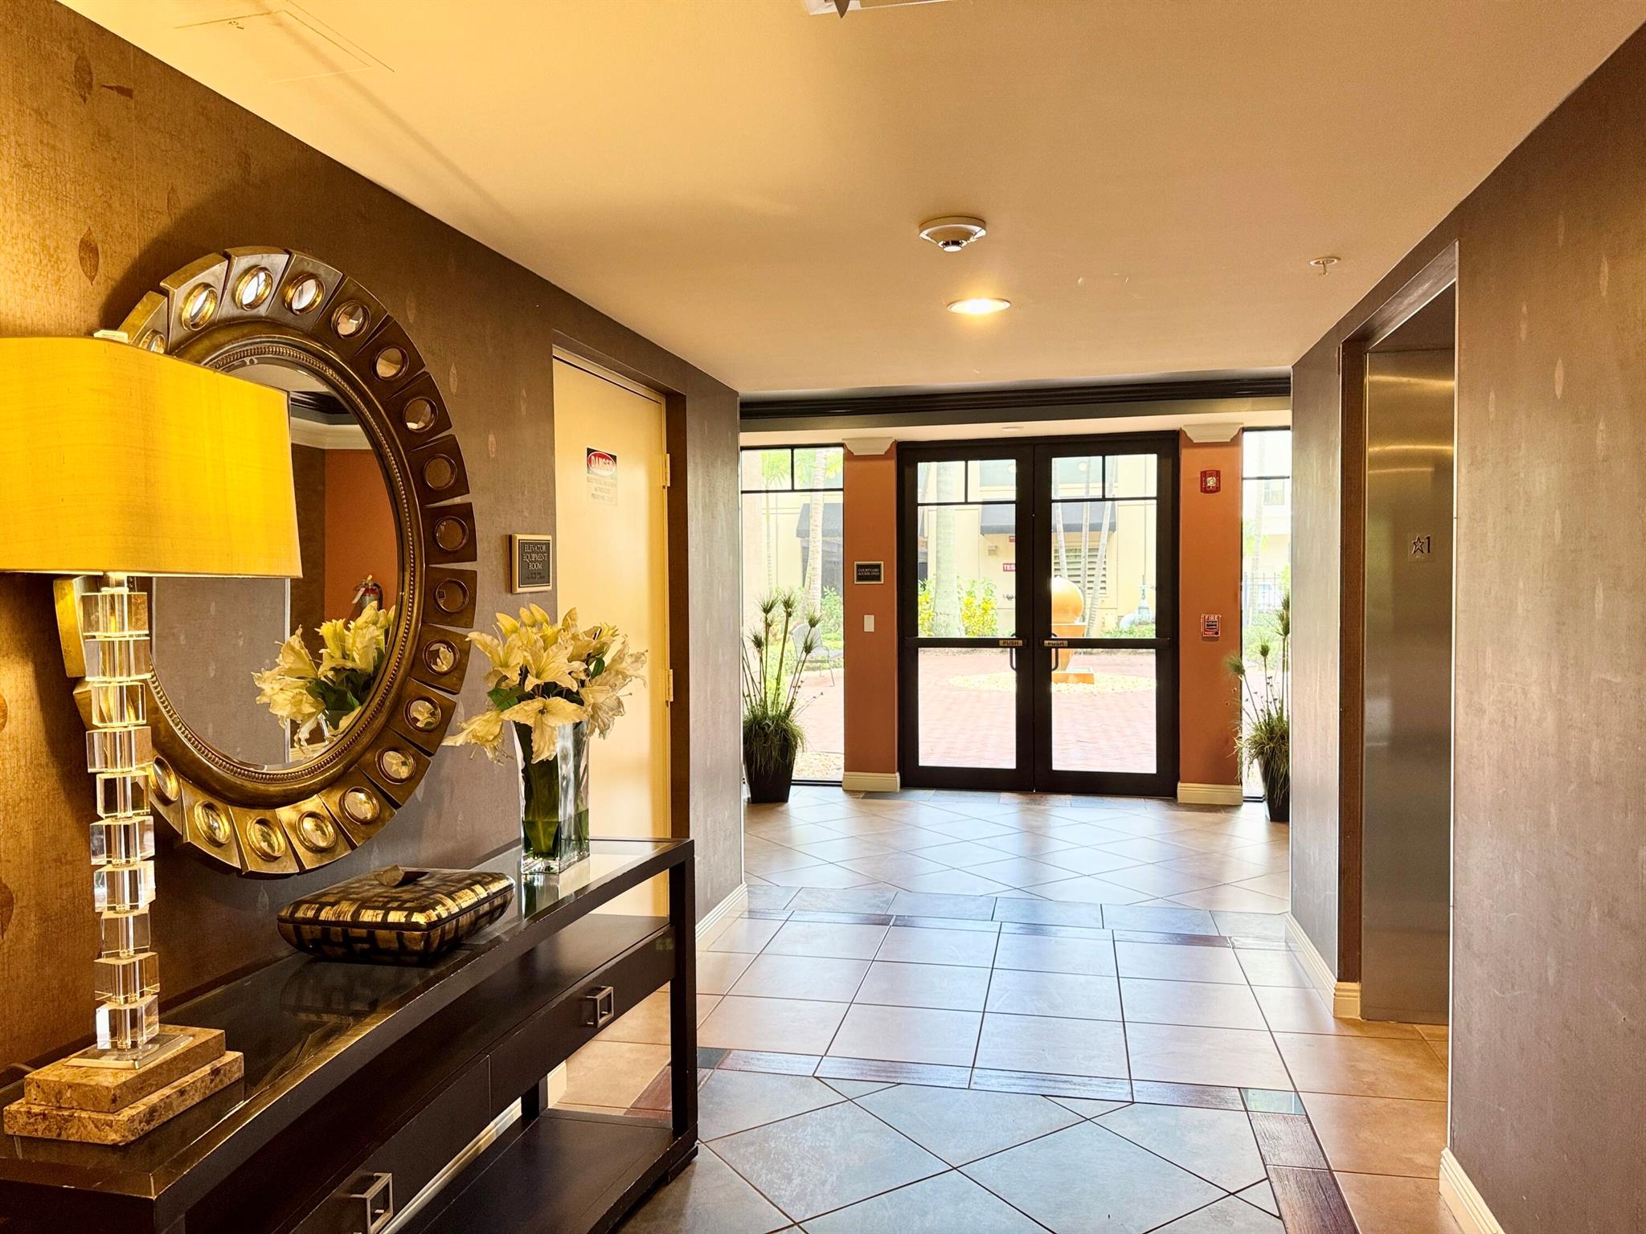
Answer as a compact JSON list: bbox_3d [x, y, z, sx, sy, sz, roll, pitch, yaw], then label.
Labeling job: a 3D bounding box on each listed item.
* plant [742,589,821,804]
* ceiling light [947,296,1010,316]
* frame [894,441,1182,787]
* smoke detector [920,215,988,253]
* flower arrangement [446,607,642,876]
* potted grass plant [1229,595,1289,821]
[{"bbox_3d":[-0.343,0.532,7.714,0.660,1.410,0.620,0,2,0],"label":"plant"},{"bbox_3d":[0.474,-0.941,3.462,0.192,0.030,0.192,0,2,12],"label":"ceiling light"},{"bbox_3d":[1.467,-0.006,7.861,1.877,2.445,0.120,0,2,12],"label":"frame"},{"bbox_3d":[0.306,-0.891,2.687,0.156,0.053,0.156,0,2,12],"label":"smoke detector"},{"bbox_3d":[-0.605,0.274,2.605,0.430,0.605,0.420,0,2,12],"label":"flower arrangement"},{"bbox_3d":[2.851,0.530,6.965,0.660,1.400,0.620,0,2,12],"label":"potted grass plant"}]

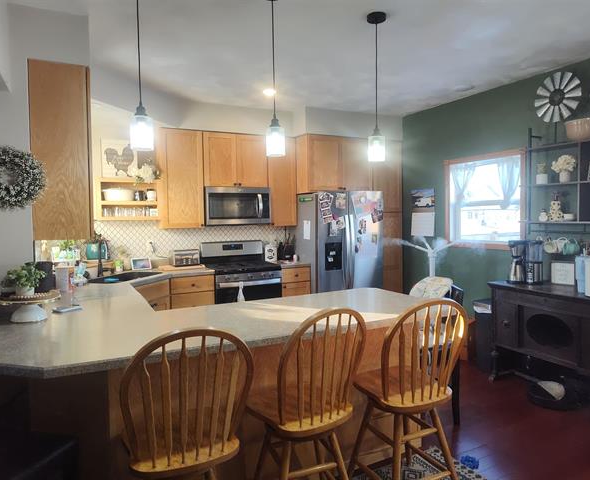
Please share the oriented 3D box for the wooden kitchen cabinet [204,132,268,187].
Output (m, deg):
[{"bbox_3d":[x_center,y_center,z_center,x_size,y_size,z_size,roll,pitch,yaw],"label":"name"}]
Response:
[{"bbox_3d":[-0.724,-0.895,4.918,0.759,0.586,0.352,-3,3,-27],"label":"wooden kitchen cabinet"}]

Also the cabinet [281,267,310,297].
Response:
[{"bbox_3d":[-0.120,0.747,5.129,0.369,0.905,0.634,-3,3,-27],"label":"cabinet"}]

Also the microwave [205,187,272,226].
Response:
[{"bbox_3d":[-0.704,-0.386,4.923,0.759,0.412,0.402,-3,3,-27],"label":"microwave"}]

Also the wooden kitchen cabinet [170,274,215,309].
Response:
[{"bbox_3d":[-1.178,0.804,4.655,0.460,0.876,0.610,-2,3,-26],"label":"wooden kitchen cabinet"}]

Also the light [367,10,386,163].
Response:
[{"bbox_3d":[0.519,-0.950,2.679,0.119,0.911,0.119,-1,3,0],"label":"light"}]

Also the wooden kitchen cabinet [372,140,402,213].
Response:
[{"bbox_3d":[1.041,-0.810,5.665,0.462,0.912,0.620,-2,3,-26],"label":"wooden kitchen cabinet"}]

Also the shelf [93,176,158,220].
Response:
[{"bbox_3d":[-1.790,-0.424,4.519,0.660,0.445,0.240,-2,3,-26],"label":"shelf"}]

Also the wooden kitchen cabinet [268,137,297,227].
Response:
[{"bbox_3d":[-0.211,-0.697,5.224,0.365,1.051,0.330,-2,3,-26],"label":"wooden kitchen cabinet"}]

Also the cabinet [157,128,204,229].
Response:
[{"bbox_3d":[-1.273,-0.654,4.710,0.467,1.051,0.330,-2,3,-26],"label":"cabinet"}]

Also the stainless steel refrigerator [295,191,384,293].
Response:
[{"bbox_3d":[0.504,0.298,5.314,0.917,1.760,0.815,-3,3,-27],"label":"stainless steel refrigerator"}]

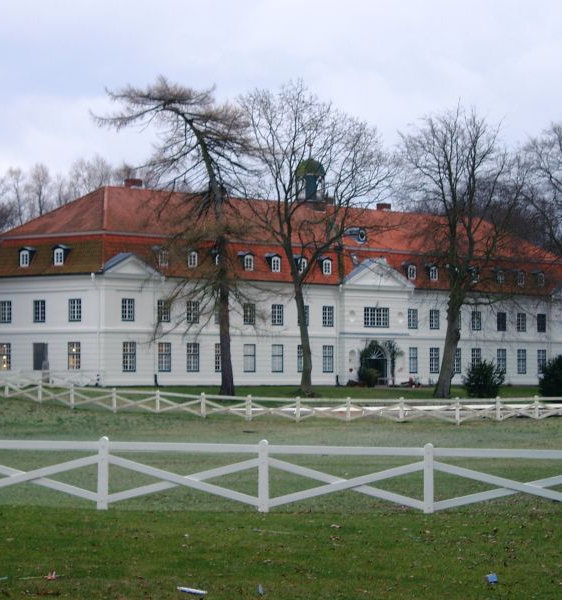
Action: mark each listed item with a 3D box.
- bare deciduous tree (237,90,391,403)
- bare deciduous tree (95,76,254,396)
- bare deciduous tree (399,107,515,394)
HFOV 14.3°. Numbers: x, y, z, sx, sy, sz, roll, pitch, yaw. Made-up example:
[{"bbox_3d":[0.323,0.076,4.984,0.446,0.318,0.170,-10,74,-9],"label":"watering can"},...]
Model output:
[{"bbox_3d":[2.490,-4.380,157.000,10.510,21.990,10.300,0,-2,0],"label":"bare deciduous tree"},{"bbox_3d":[-7.320,-4.360,154.000,10.850,21.980,9.600,0,-2,0],"label":"bare deciduous tree"},{"bbox_3d":[12.360,-3.400,157.000,8.400,20.590,8.800,0,-2,0],"label":"bare deciduous tree"}]

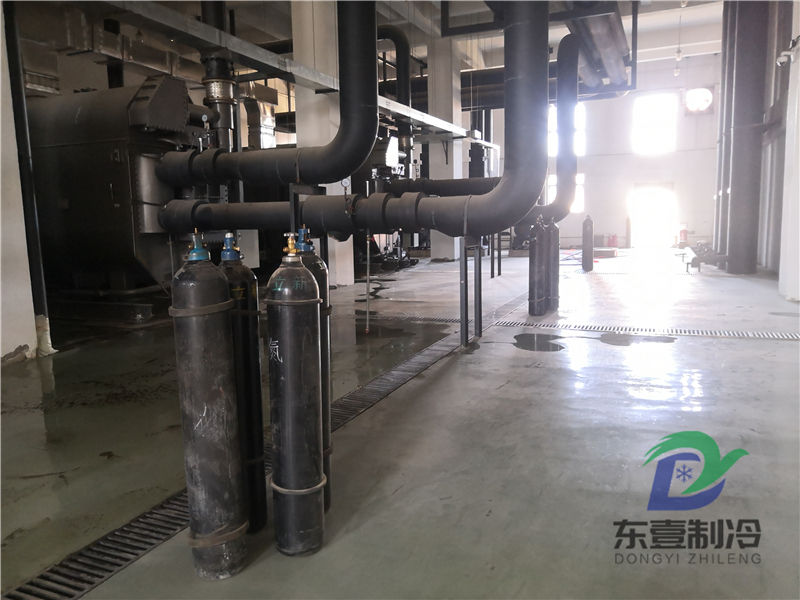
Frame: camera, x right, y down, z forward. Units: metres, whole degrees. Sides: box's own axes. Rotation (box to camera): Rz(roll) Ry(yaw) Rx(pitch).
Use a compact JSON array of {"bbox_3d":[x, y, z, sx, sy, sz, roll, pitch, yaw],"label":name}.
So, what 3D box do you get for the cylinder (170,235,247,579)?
[{"bbox_3d":[-0.788,0.430,2.583,0.240,1.440,0.240,2,8,23],"label":"cylinder"}]

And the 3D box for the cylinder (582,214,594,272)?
[{"bbox_3d":[4.823,-1.431,15.987,0.245,1.450,0.245,2,8,23],"label":"cylinder"}]

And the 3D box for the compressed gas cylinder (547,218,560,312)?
[{"bbox_3d":[2.329,-0.540,9.557,0.235,1.440,0.235,2,8,23],"label":"compressed gas cylinder"}]

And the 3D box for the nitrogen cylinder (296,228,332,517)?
[{"bbox_3d":[-0.474,0.348,3.144,0.240,1.445,0.240,2,8,23],"label":"nitrogen cylinder"}]

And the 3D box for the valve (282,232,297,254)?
[{"bbox_3d":[-0.463,-0.236,2.666,0.068,0.102,0.062,-1,7,0],"label":"valve"}]

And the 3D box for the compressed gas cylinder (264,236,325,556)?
[{"bbox_3d":[-0.460,0.417,2.750,0.245,1.410,0.245,-1,7,0],"label":"compressed gas cylinder"}]

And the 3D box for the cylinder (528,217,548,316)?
[{"bbox_3d":[2.028,-0.497,9.204,0.235,1.460,0.235,2,8,23],"label":"cylinder"}]

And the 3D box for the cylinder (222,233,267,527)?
[{"bbox_3d":[-0.775,0.388,2.969,0.240,1.425,0.240,2,8,23],"label":"cylinder"}]

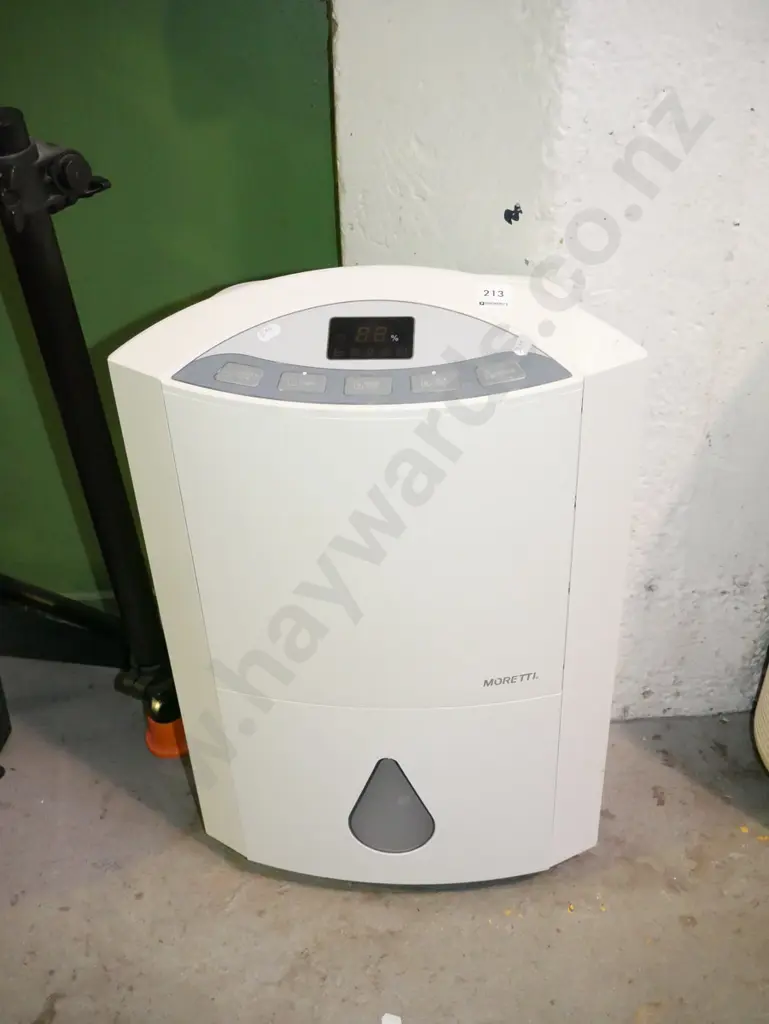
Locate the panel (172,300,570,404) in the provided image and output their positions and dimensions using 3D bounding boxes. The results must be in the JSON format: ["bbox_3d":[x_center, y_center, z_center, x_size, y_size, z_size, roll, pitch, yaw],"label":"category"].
[{"bbox_3d":[-0.010,-0.111,0.720,0.282,0.020,0.094,0,62,5],"label":"panel"}]

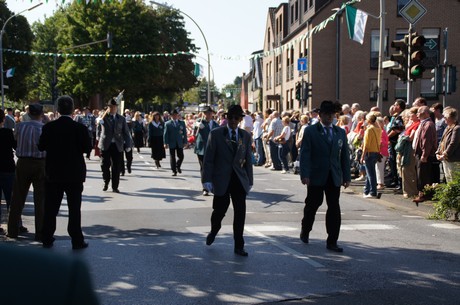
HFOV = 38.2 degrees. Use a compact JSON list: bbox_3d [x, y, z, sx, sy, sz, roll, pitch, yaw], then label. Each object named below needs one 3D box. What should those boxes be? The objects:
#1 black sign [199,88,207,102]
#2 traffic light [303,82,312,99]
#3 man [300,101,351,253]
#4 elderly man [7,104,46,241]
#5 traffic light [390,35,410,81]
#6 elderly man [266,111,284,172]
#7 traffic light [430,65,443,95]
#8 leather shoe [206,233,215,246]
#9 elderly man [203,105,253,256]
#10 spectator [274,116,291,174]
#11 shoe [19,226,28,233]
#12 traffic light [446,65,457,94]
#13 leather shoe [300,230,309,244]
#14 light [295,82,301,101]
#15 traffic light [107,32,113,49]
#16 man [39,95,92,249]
[{"bbox_3d":[-1.783,-3.682,43.000,0.340,0.900,0.350,0,4,-3],"label":"black sign"},{"bbox_3d":[3.622,-2.874,31.000,0.420,0.800,0.300,0,3,-12],"label":"traffic light"},{"bbox_3d":[1.160,0.278,8.100,0.620,1.820,0.550,0,4,-7],"label":"man"},{"bbox_3d":[-2.589,0.253,8.500,0.520,1.730,0.400,0,3,1],"label":"elderly man"},{"bbox_3d":[3.910,-2.168,15.300,0.420,1.050,0.380,0,3,0],"label":"traffic light"},{"bbox_3d":[1.310,-0.337,19.100,0.380,1.700,0.500,1,4,21],"label":"elderly man"},{"bbox_3d":[6.423,-2.261,20.600,0.290,0.920,0.340,-3,4,-36],"label":"traffic light"},{"bbox_3d":[-0.234,1.059,8.100,0.110,0.120,0.280,1,30,13],"label":"leather shoe"},{"bbox_3d":[-0.018,0.324,7.750,0.560,1.770,0.580,-1,3,-16],"label":"elderly man"},{"bbox_3d":[1.464,-0.202,18.500,0.480,1.620,0.450,1,3,9],"label":"spectator"},{"bbox_3d":[-2.893,1.052,9.150,0.280,0.110,0.110,1,4,12],"label":"shoe"},{"bbox_3d":[7.820,-2.560,23.400,0.290,0.950,0.360,0,4,3],"label":"traffic light"},{"bbox_3d":[0.932,1.064,8.300,0.110,0.120,0.280,-1,29,-13],"label":"leather shoe"},{"bbox_3d":[3.236,-2.925,31.800,0.340,0.880,0.290,-3,5,-44],"label":"light"},{"bbox_3d":[-6.449,-5.984,35.500,0.300,0.900,0.340,2,4,30],"label":"traffic light"},{"bbox_3d":[-1.947,0.228,7.850,0.590,1.800,0.450,1,3,6],"label":"man"}]

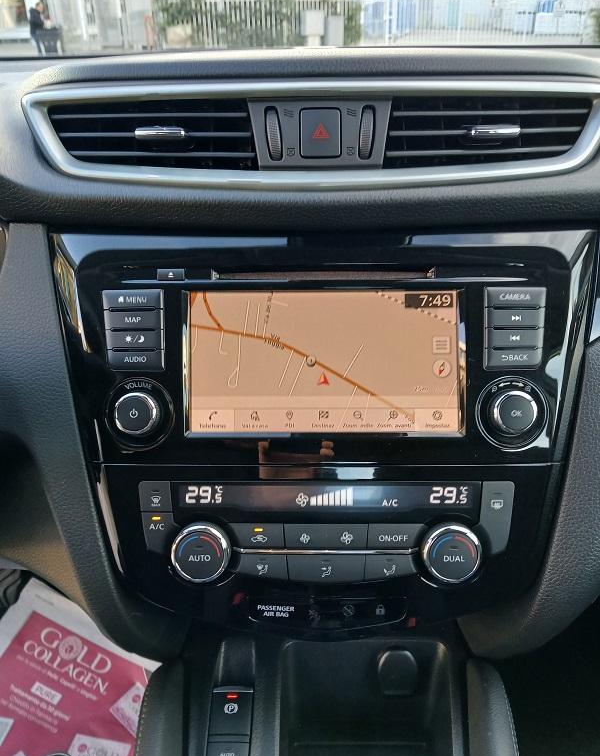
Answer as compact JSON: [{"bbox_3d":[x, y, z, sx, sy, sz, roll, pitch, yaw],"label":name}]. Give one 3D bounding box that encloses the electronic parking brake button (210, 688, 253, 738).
[{"bbox_3d":[-0.039,0.191,0.343,0.023,0.008,0.024,1,61,1],"label":"electronic parking brake button"}]

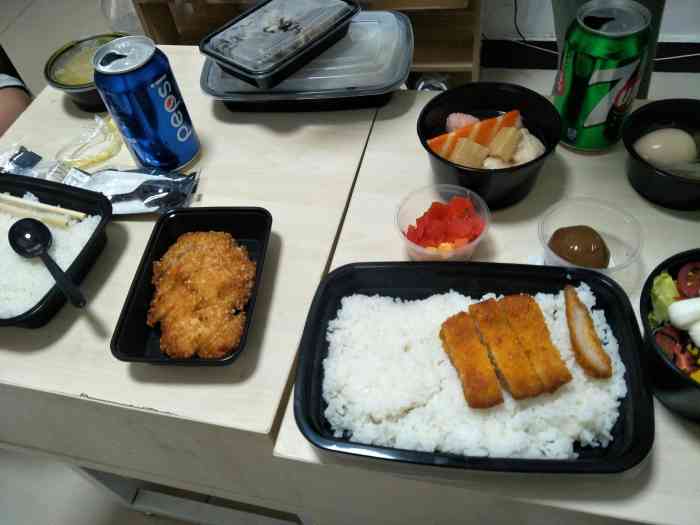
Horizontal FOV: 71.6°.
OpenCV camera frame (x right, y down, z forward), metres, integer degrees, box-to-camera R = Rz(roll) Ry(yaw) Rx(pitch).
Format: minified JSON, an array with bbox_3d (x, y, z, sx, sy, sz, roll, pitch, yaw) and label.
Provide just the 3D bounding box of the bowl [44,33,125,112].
[{"bbox_3d":[-0.290,-0.225,0.579,0.126,0.045,0.126,-4,53,5],"label":"bowl"}]

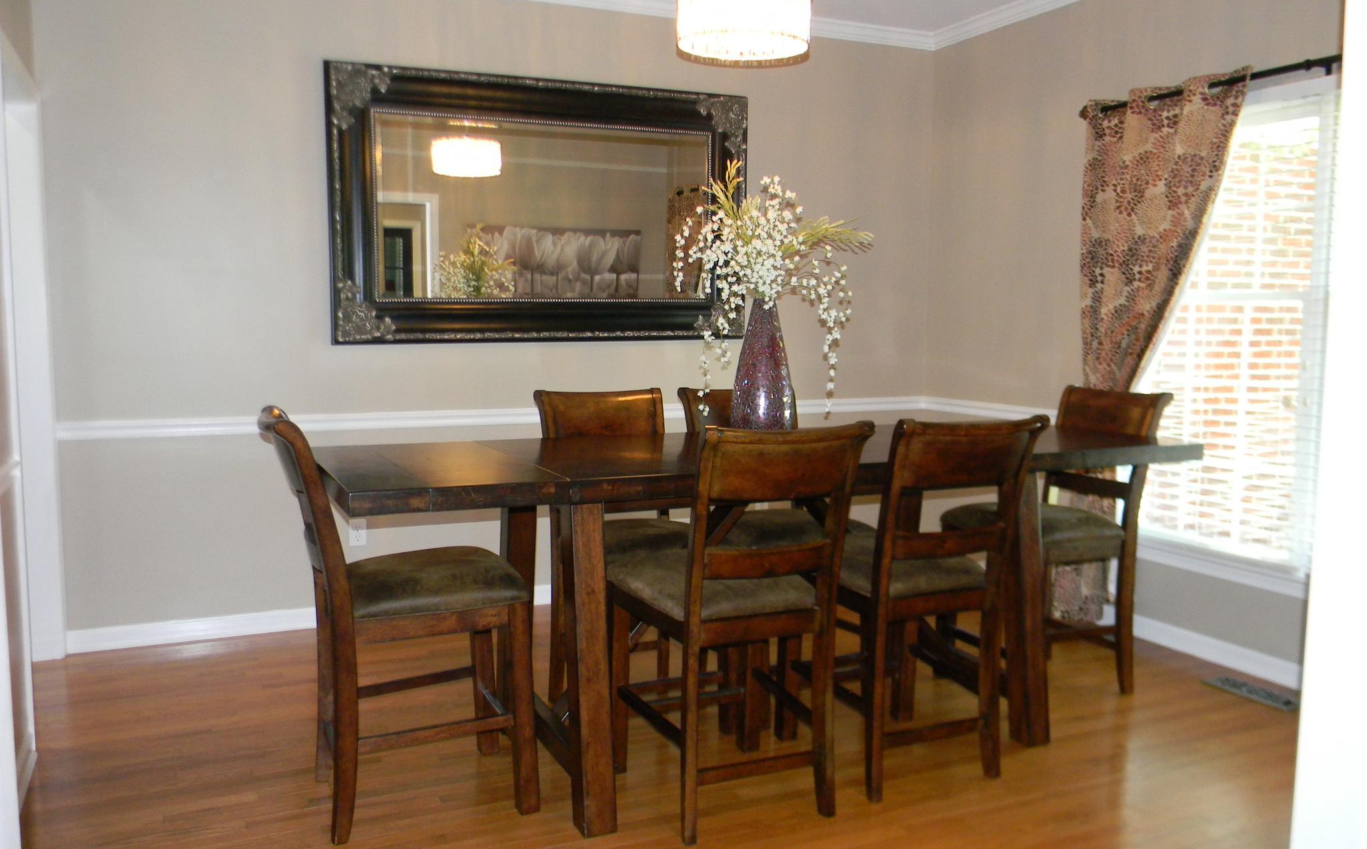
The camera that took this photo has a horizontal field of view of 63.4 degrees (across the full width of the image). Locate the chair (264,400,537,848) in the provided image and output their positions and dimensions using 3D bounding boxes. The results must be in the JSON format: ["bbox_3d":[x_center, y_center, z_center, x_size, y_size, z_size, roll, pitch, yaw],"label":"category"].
[{"bbox_3d":[-0.769,0.489,2.946,0.660,1.060,0.480,-2,6,-24],"label":"chair"}]

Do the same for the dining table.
[{"bbox_3d":[0.278,0.521,3.425,2.640,0.917,0.880,-2,6,-25],"label":"dining table"}]

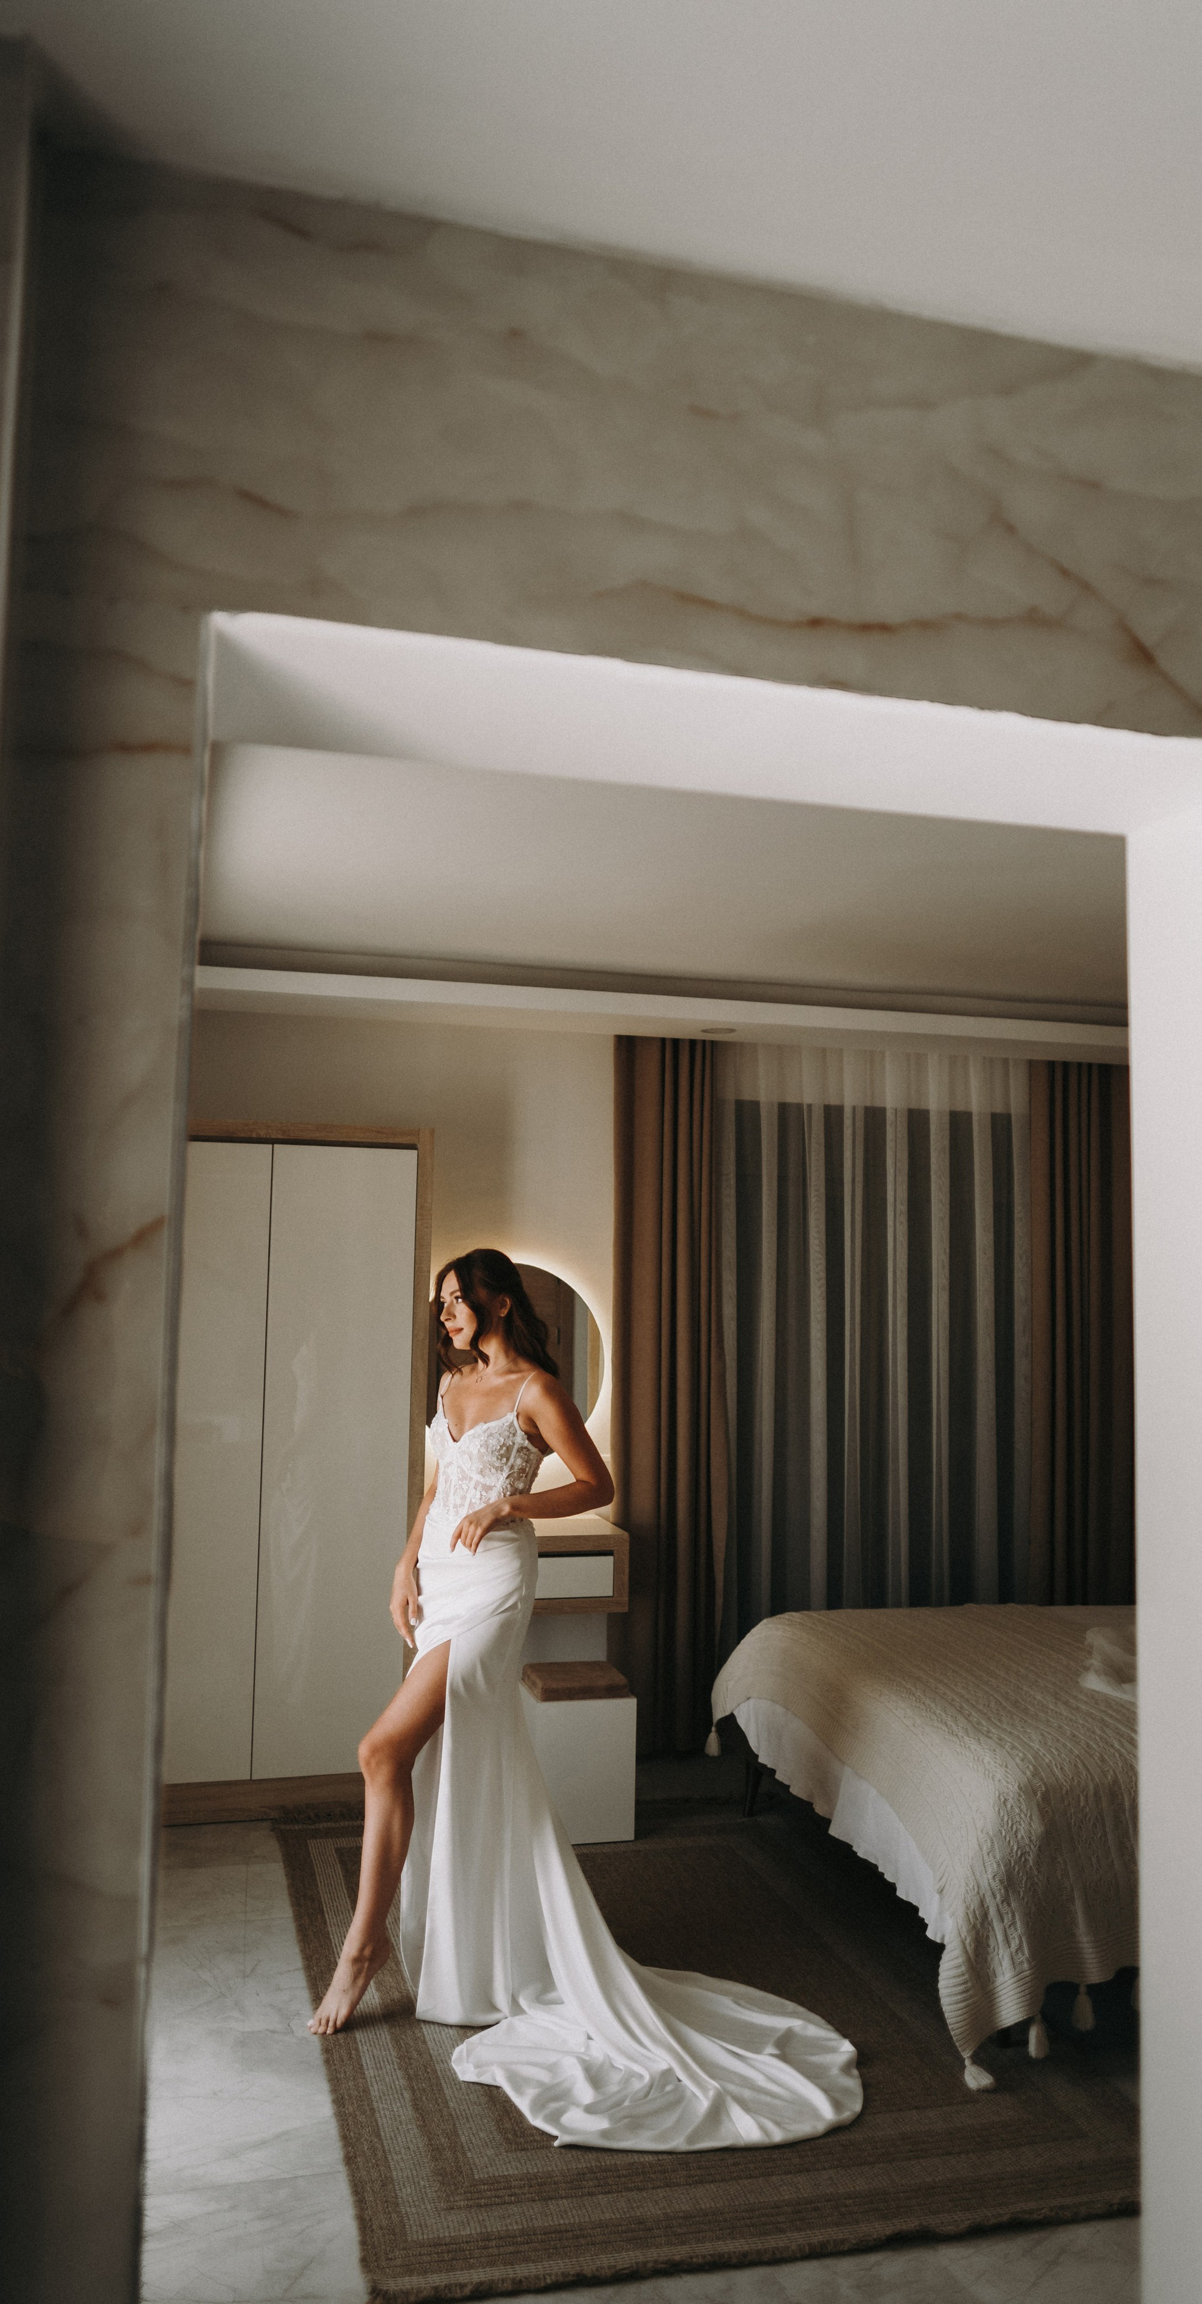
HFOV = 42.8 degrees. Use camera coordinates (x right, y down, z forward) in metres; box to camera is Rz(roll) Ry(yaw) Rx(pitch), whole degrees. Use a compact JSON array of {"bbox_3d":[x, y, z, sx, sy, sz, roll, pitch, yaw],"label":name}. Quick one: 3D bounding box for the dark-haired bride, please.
[{"bbox_3d":[0.033,1.052,3.368,1.083,1.672,0.852,-3,-6,40],"label":"dark-haired bride"}]

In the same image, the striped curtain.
[{"bbox_3d":[1.002,0.865,5.585,1.320,2.429,0.130,2,-5,-14],"label":"striped curtain"}]

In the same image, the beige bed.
[{"bbox_3d":[1.560,1.672,4.228,2.080,0.630,1.740,2,-5,-14],"label":"beige bed"}]

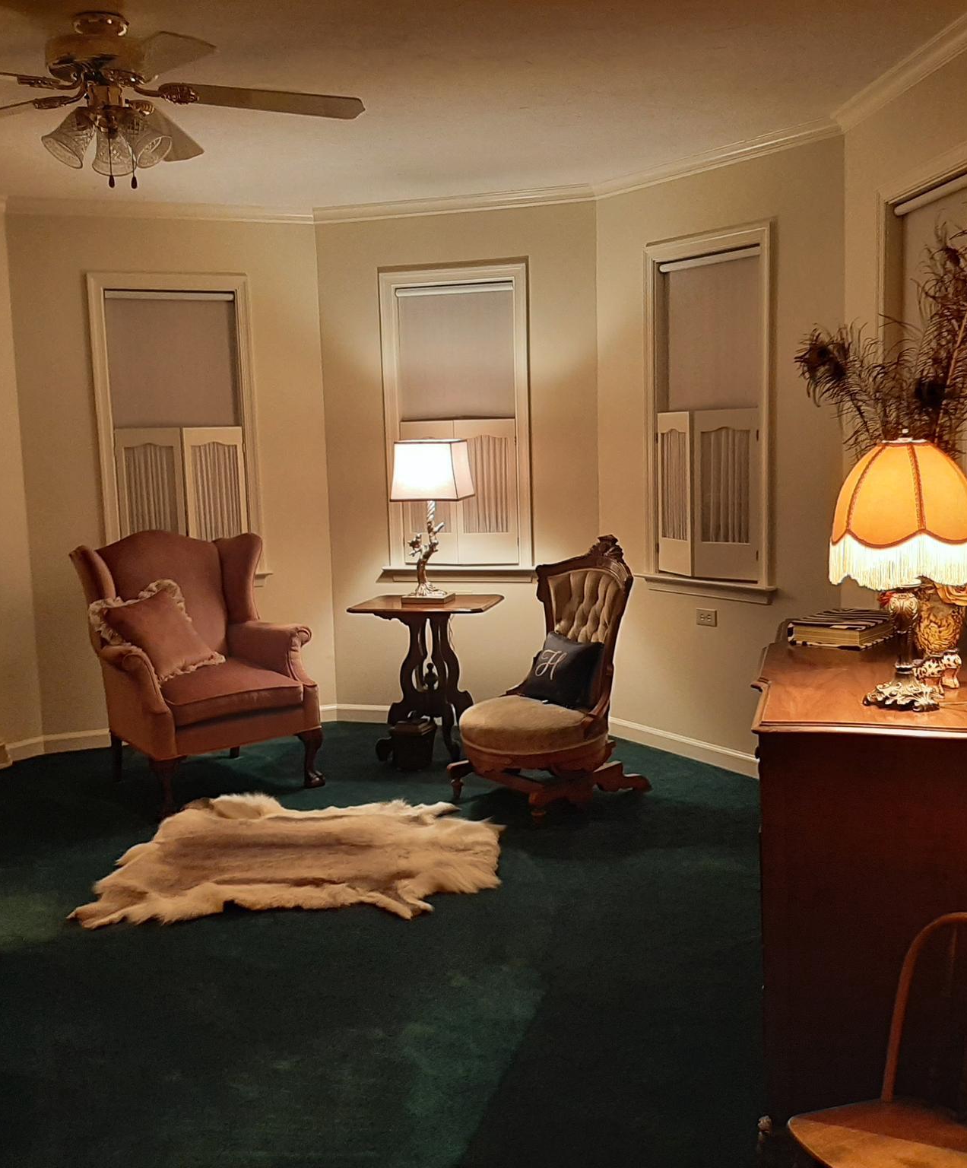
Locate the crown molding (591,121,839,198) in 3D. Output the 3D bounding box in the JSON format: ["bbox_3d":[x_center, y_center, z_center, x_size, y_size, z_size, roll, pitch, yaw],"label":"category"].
[{"bbox_3d":[0.911,-1.763,4.884,0.060,0.065,1.385,-7,9,-36],"label":"crown molding"}]

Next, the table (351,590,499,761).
[{"bbox_3d":[-0.240,0.447,5.467,0.630,0.715,0.490,1,7,16],"label":"table"}]

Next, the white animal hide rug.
[{"bbox_3d":[-0.620,0.953,4.160,1.370,0.060,1.180,-2,7,-2],"label":"white animal hide rug"}]

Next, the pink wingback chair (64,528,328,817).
[{"bbox_3d":[-1.255,0.326,5.110,0.840,1.100,0.810,-6,9,-33],"label":"pink wingback chair"}]

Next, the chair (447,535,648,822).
[{"bbox_3d":[0.248,0.353,4.736,0.810,1.060,0.570,-8,10,-42],"label":"chair"}]

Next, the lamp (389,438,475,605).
[{"bbox_3d":[-0.252,-0.290,5.442,0.330,0.755,0.300,1,7,16],"label":"lamp"}]

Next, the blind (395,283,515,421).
[{"bbox_3d":[-0.139,-1.153,5.802,0.604,0.653,0.045,1,8,17],"label":"blind"}]

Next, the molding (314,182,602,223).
[{"bbox_3d":[-0.170,-1.829,5.636,1.435,0.065,0.060,1,8,17],"label":"molding"}]

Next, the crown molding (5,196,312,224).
[{"bbox_3d":[-1.515,-1.788,5.601,1.445,0.065,0.060,-4,8,-20],"label":"crown molding"}]

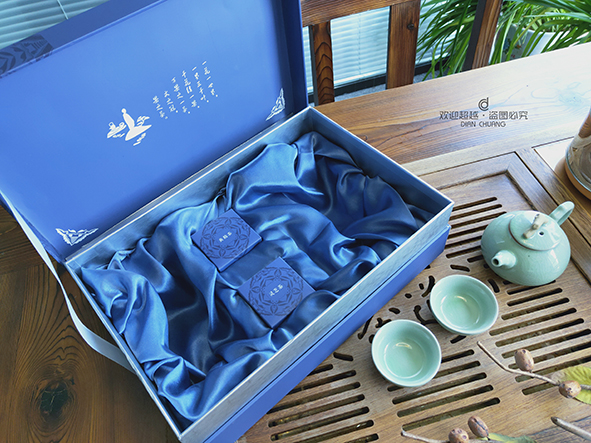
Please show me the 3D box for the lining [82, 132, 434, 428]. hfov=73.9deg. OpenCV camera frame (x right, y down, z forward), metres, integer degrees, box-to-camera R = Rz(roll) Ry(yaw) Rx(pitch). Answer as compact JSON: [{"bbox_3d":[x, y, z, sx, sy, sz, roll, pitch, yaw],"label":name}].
[{"bbox_3d":[-0.031,0.040,0.473,0.337,0.069,0.209,-37,60,-21],"label":"lining"}]

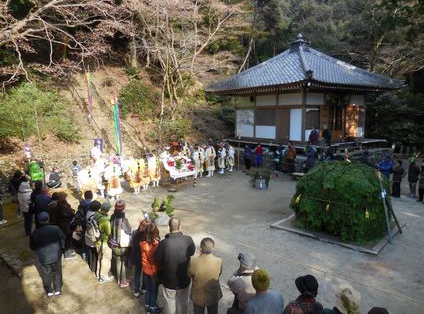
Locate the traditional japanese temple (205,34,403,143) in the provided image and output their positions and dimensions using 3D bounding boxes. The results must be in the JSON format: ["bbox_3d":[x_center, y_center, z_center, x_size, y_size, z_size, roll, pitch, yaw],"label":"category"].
[{"bbox_3d":[7.083,-5.081,24.871,10.890,9.246,10.890,-5,9,-33],"label":"traditional japanese temple"}]

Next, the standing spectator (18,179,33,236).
[{"bbox_3d":[-5.090,1.403,8.352,0.440,1.570,0.340,5,9,30],"label":"standing spectator"}]

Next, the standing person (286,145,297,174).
[{"bbox_3d":[4.666,0.109,18.177,0.540,1.670,0.380,3,8,20],"label":"standing person"}]

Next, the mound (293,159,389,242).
[{"bbox_3d":[3.913,1.075,9.277,2.750,1.900,2.750,7,10,40],"label":"mound"}]

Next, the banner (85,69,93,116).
[{"bbox_3d":[-8.651,-4.476,21.500,0.500,3.237,0.350,-3,8,-20],"label":"banner"}]

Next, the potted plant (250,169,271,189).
[{"bbox_3d":[2.221,0.979,14.223,0.850,0.950,0.800,0,7,0],"label":"potted plant"}]

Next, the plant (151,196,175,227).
[{"bbox_3d":[-1.490,1.628,9.413,0.720,0.880,0.680,0,7,0],"label":"plant"}]

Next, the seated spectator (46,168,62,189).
[{"bbox_3d":[-7.259,0.967,14.258,0.550,0.880,0.550,5,9,31],"label":"seated spectator"}]

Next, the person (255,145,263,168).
[{"bbox_3d":[2.982,-0.037,19.509,0.500,1.600,0.360,1,8,6],"label":"person"}]

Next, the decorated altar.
[{"bbox_3d":[-1.563,0.795,14.539,1.250,1.200,1.250,-7,10,-42],"label":"decorated altar"}]

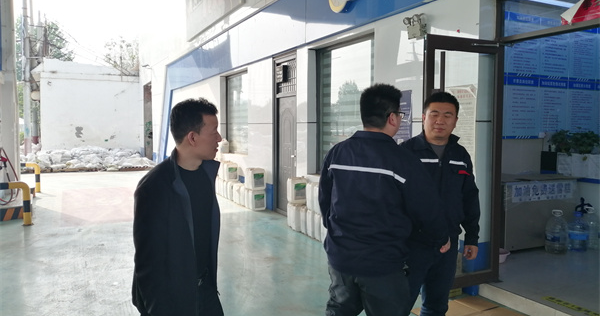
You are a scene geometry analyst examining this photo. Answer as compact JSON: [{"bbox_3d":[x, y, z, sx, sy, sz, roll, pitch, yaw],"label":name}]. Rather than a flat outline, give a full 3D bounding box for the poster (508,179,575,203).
[{"bbox_3d":[2.804,0.384,5.222,1.200,0.220,0.012,-1,4,-27],"label":"poster"}]

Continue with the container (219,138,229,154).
[{"bbox_3d":[-1.747,-0.273,10.536,0.170,0.320,0.190,-1,4,-27],"label":"container"}]

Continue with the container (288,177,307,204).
[{"bbox_3d":[-0.035,0.497,7.079,0.270,0.370,0.220,-2,4,-26],"label":"container"}]

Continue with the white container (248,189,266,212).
[{"bbox_3d":[-0.788,0.774,8.489,0.270,0.370,0.240,-2,4,-28],"label":"white container"}]

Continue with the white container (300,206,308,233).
[{"bbox_3d":[0.154,0.898,6.499,0.250,0.370,0.200,-1,4,-27],"label":"white container"}]

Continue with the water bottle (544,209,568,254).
[{"bbox_3d":[2.945,0.833,5.150,0.255,0.460,0.255,-1,4,-27],"label":"water bottle"}]

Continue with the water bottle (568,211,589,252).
[{"bbox_3d":[3.199,0.839,5.154,0.205,0.430,0.205,-2,4,-28],"label":"water bottle"}]

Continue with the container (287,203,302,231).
[{"bbox_3d":[-0.004,0.879,6.779,0.250,0.370,0.210,-1,4,-27],"label":"container"}]

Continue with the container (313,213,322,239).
[{"bbox_3d":[0.341,0.926,6.189,0.260,0.370,0.220,-2,4,-28],"label":"container"}]

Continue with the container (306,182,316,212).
[{"bbox_3d":[0.269,0.546,6.336,0.260,0.370,0.220,-2,4,-28],"label":"container"}]

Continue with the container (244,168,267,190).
[{"bbox_3d":[-0.806,0.404,8.489,0.270,0.370,0.270,-2,4,-28],"label":"container"}]

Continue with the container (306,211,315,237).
[{"bbox_3d":[0.256,0.912,6.303,0.250,0.370,0.200,-1,4,-27],"label":"container"}]

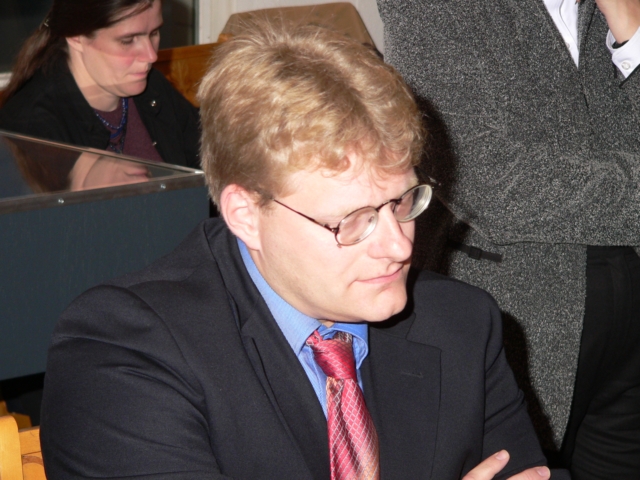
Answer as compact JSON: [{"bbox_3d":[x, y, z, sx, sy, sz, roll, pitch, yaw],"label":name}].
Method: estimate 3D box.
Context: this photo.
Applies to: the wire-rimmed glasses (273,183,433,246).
[{"bbox_3d":[0.015,-0.045,2.413,0.140,0.043,0.132,-23,41,-38],"label":"wire-rimmed glasses"}]

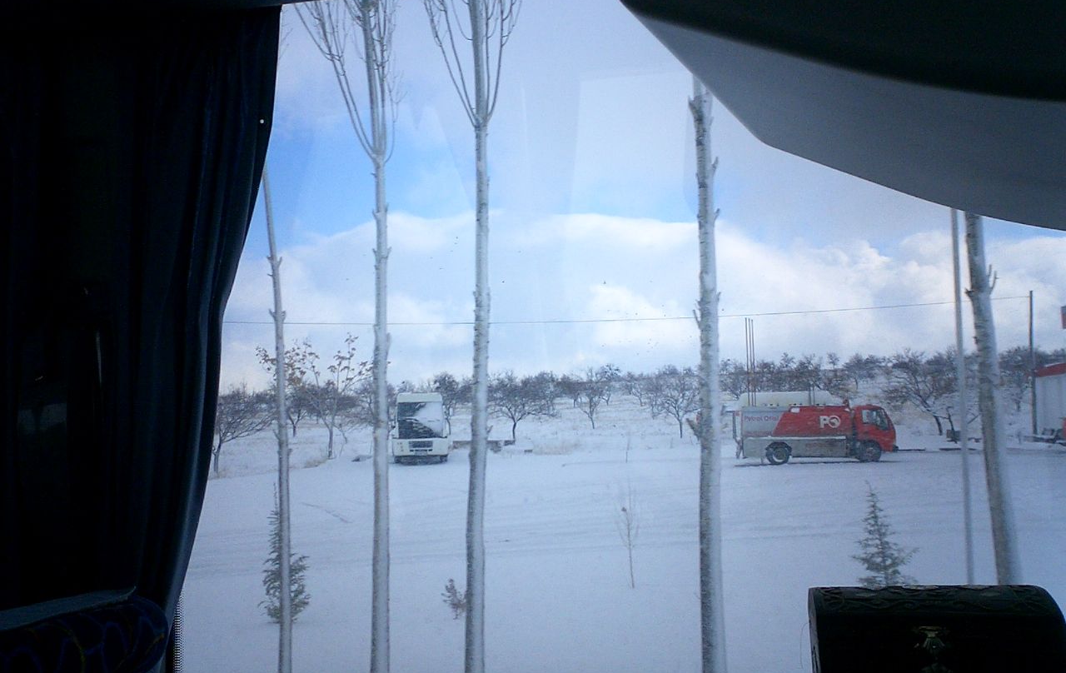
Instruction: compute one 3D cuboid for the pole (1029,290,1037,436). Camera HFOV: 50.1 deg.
[{"bbox_3d":[28.595,1.579,65.231,0.240,8.400,0.240,-1,-3,0],"label":"pole"}]

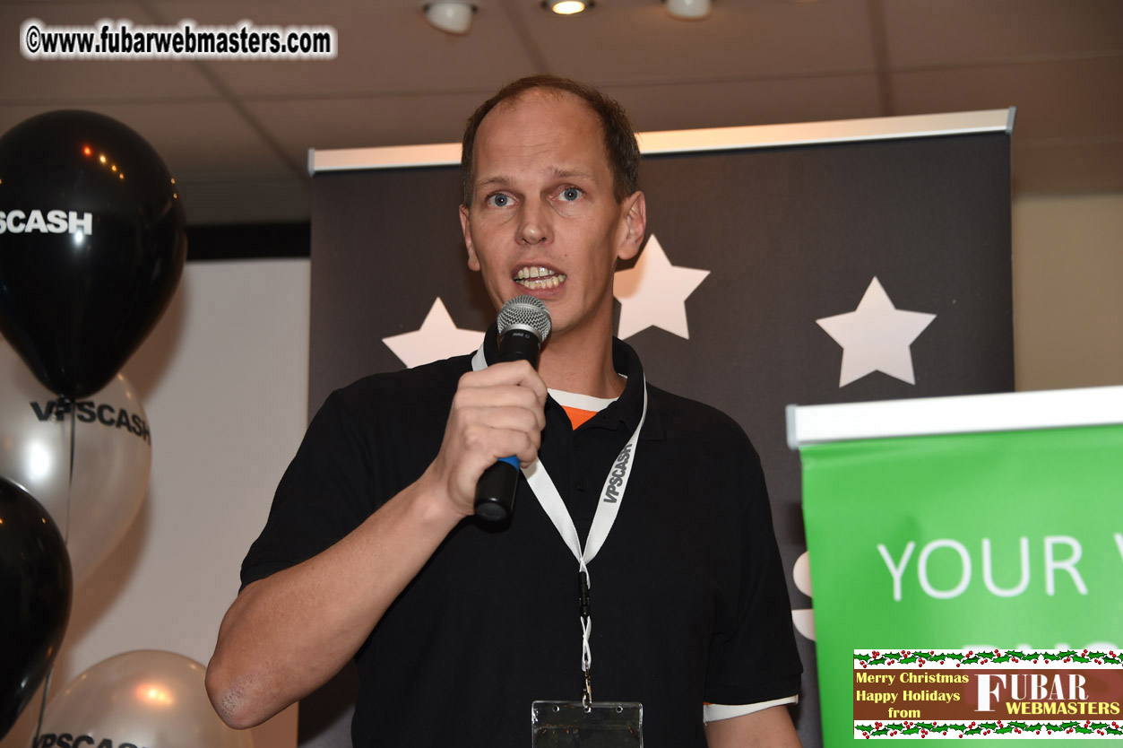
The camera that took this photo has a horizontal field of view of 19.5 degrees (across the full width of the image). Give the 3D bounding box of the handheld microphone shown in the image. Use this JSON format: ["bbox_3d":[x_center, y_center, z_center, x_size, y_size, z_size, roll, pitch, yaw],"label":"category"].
[{"bbox_3d":[-0.047,0.028,2.990,0.051,0.246,0.051,9,-33,0],"label":"handheld microphone"}]

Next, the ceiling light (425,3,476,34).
[{"bbox_3d":[-0.184,-0.588,5.420,0.085,0.052,0.085,6,-11,-30],"label":"ceiling light"}]

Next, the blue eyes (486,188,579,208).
[{"bbox_3d":[-0.027,-0.167,3.085,0.093,0.017,0.025,-5,-8,11],"label":"blue eyes"}]

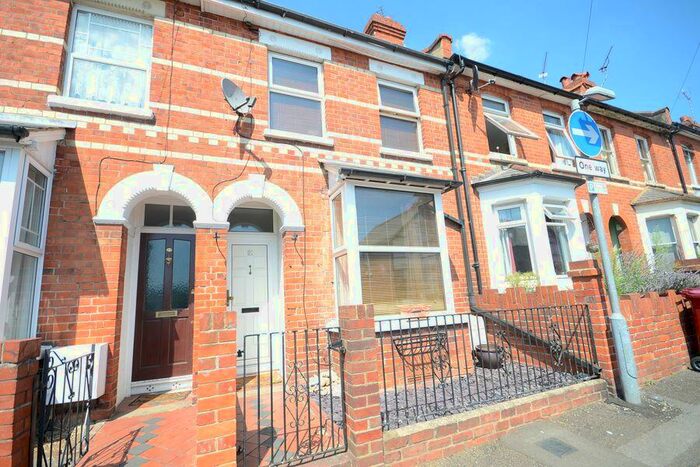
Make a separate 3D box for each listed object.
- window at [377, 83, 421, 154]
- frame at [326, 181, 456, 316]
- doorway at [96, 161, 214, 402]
[{"bbox_3d":[0.923,-2.137,5.398,0.870,1.360,0.120,1,-11,-23],"label":"window"},{"bbox_3d":[0.628,0.289,4.389,1.640,1.780,0.600,1,-11,-23],"label":"frame"},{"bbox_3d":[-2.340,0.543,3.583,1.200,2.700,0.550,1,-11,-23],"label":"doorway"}]

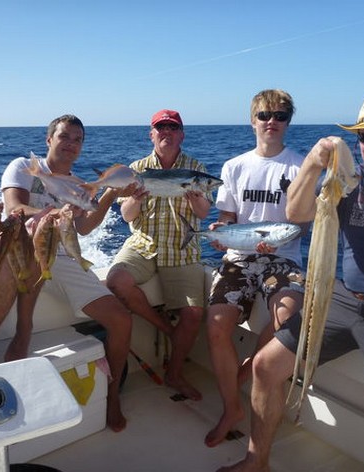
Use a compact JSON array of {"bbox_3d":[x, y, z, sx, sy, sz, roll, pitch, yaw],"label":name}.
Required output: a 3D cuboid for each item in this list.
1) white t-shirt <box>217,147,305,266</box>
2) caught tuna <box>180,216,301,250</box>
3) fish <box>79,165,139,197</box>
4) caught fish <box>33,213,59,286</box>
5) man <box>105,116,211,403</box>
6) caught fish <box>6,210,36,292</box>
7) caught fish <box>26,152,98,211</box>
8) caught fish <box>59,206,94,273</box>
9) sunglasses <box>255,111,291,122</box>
[{"bbox_3d":[0.387,-0.140,2.420,0.460,0.560,0.270,2,12,10],"label":"white t-shirt"},{"bbox_3d":[0.253,-0.015,2.200,0.530,0.150,0.100,-1,12,9],"label":"caught tuna"},{"bbox_3d":[-0.340,-0.257,2.420,0.300,0.130,0.055,-8,11,9],"label":"fish"},{"bbox_3d":[-0.564,0.048,2.120,0.100,0.285,0.055,7,13,19],"label":"caught fish"},{"bbox_3d":[-0.110,0.033,2.730,0.560,1.420,0.740,-1,12,-2],"label":"man"},{"bbox_3d":[-0.636,0.057,2.020,0.100,0.310,0.060,5,14,29],"label":"caught fish"},{"bbox_3d":[-0.558,-0.237,2.340,0.400,0.130,0.065,31,8,19],"label":"caught fish"},{"bbox_3d":[-0.454,0.015,2.170,0.090,0.280,0.050,-14,12,17],"label":"caught fish"},{"bbox_3d":[0.409,-0.540,2.300,0.148,0.046,0.130,2,12,10],"label":"sunglasses"}]

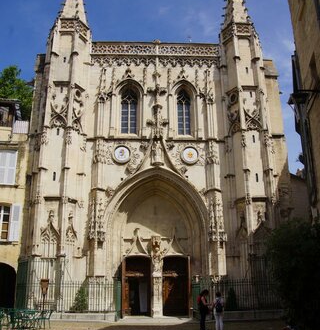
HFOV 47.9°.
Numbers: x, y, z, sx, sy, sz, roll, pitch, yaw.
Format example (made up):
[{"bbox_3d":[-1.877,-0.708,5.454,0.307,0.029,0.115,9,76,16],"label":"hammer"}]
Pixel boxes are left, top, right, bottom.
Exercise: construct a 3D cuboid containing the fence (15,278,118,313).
[{"bbox_3d":[-4.781,6.761,18.541,5.309,1.648,0.150,0,-17,-2],"label":"fence"}]

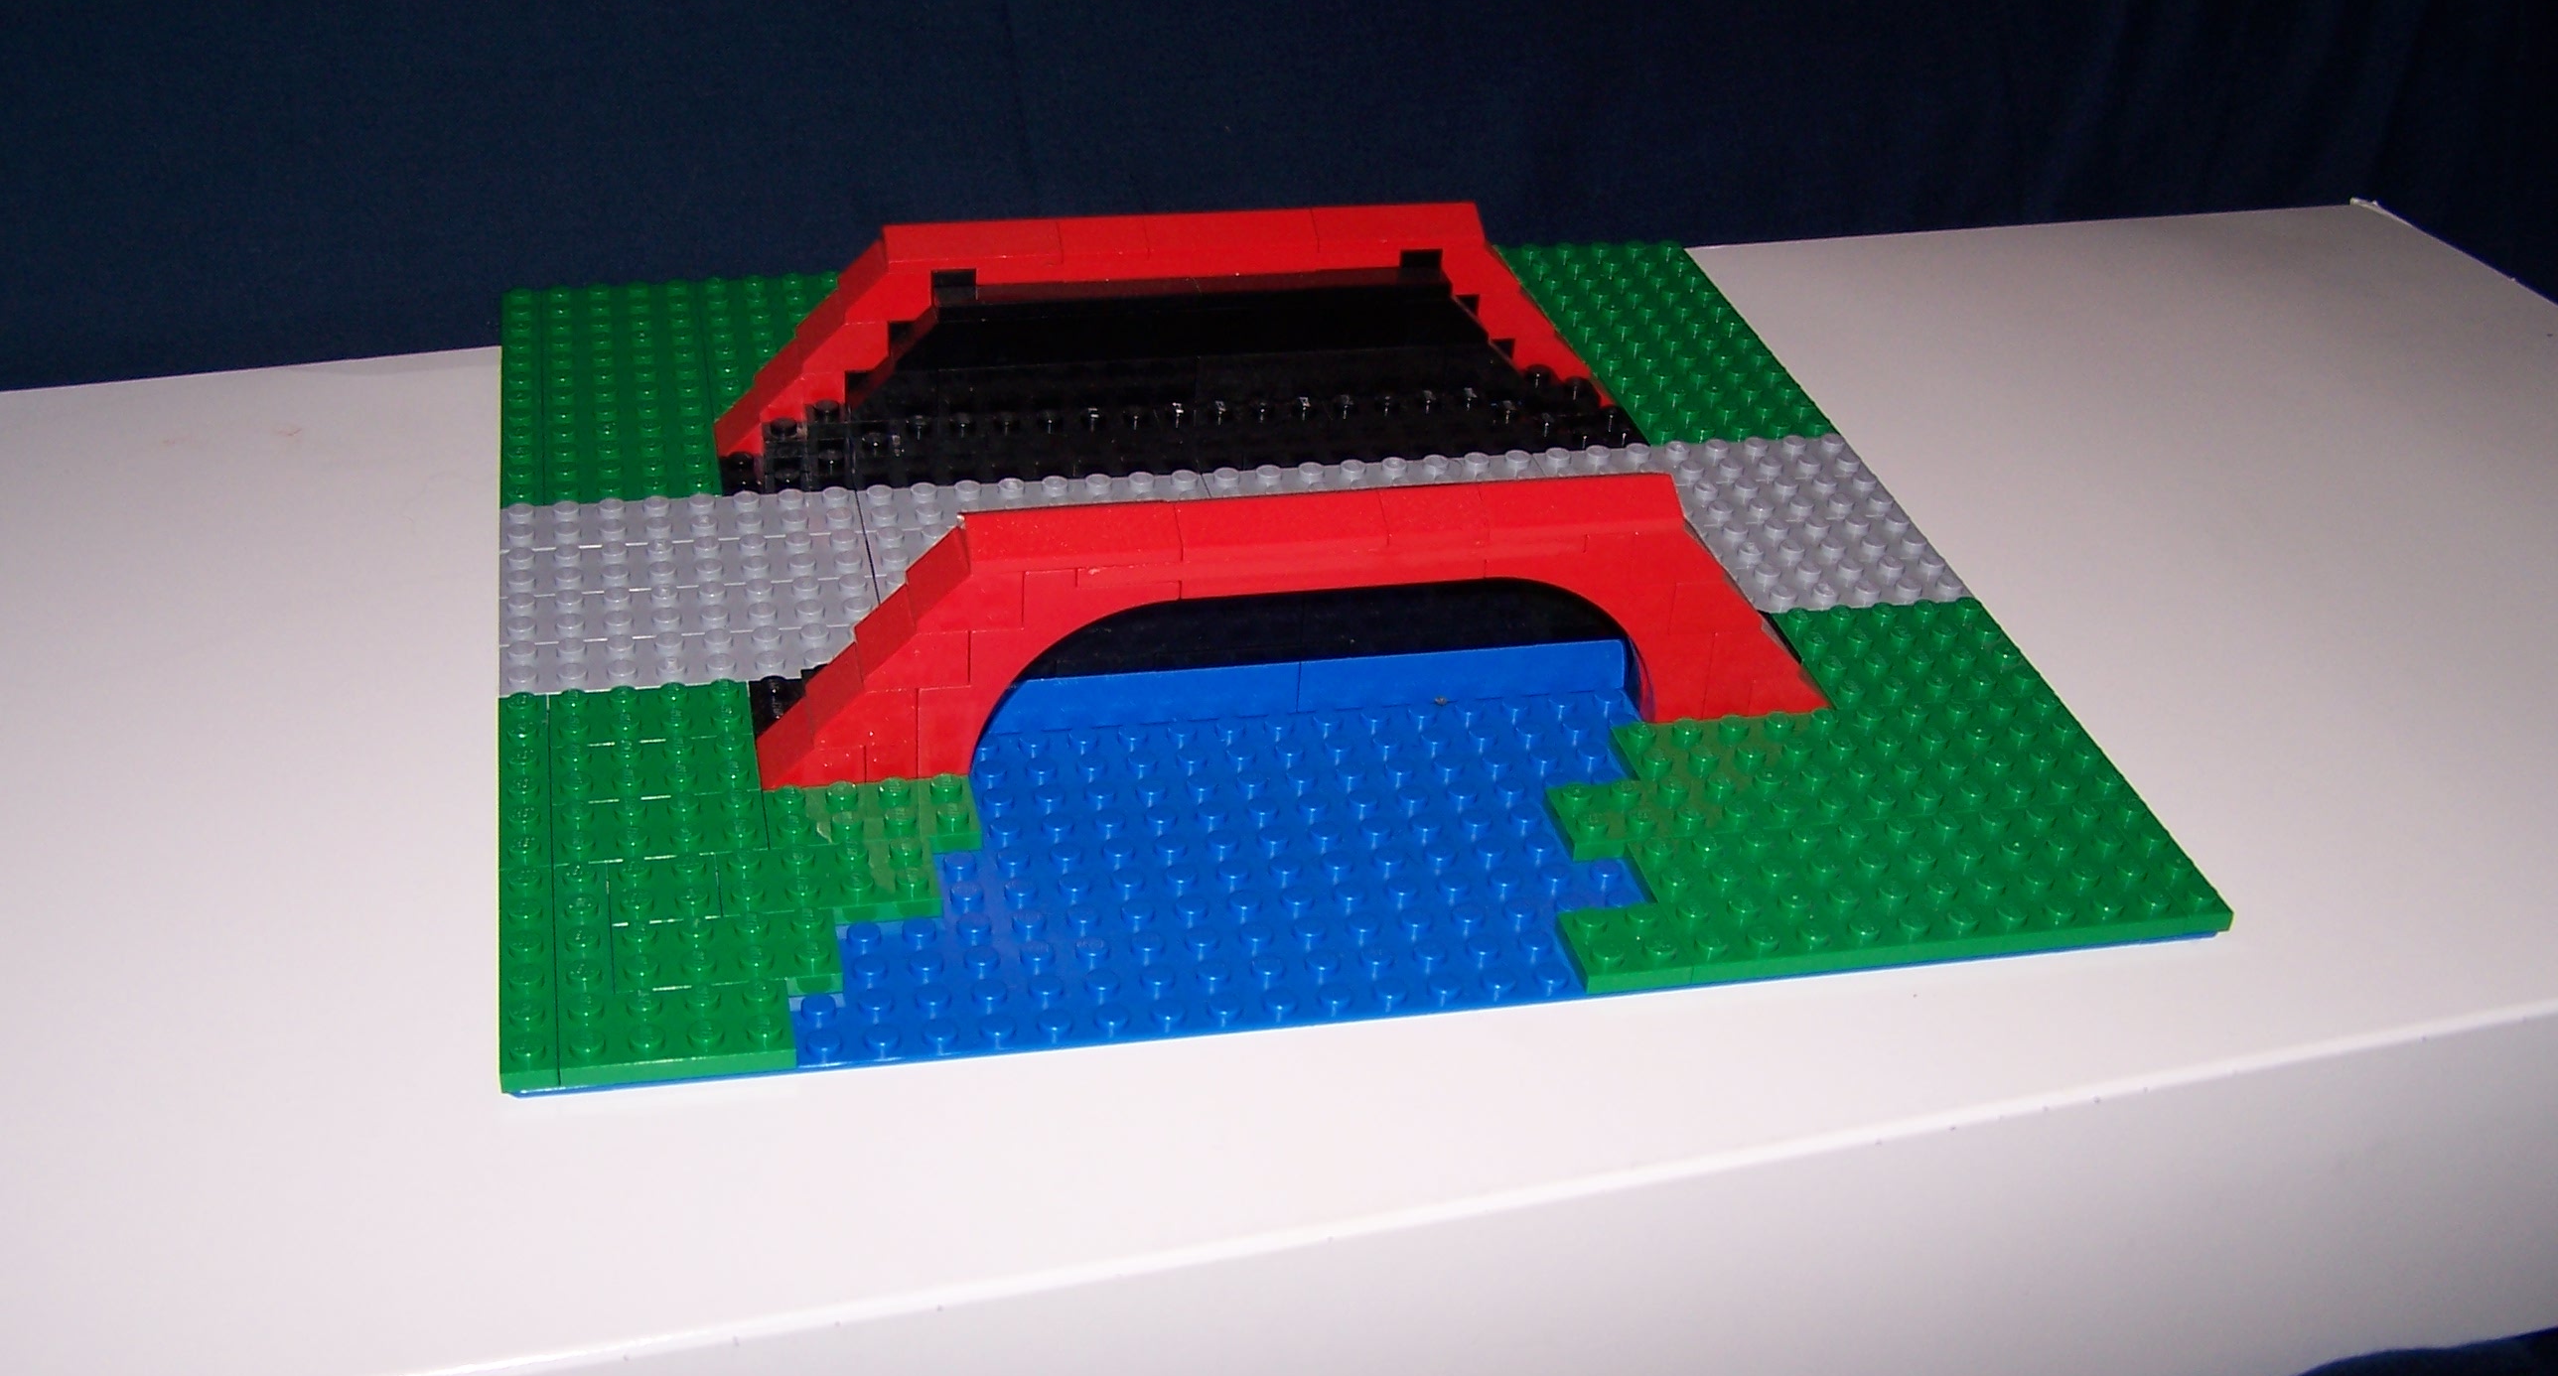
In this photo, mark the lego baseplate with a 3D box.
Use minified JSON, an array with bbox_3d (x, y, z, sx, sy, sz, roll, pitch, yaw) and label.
[{"bbox_3d":[-0.006,-0.040,0.499,0.256,0.046,0.256,-4,32,-13],"label":"lego baseplate"}]

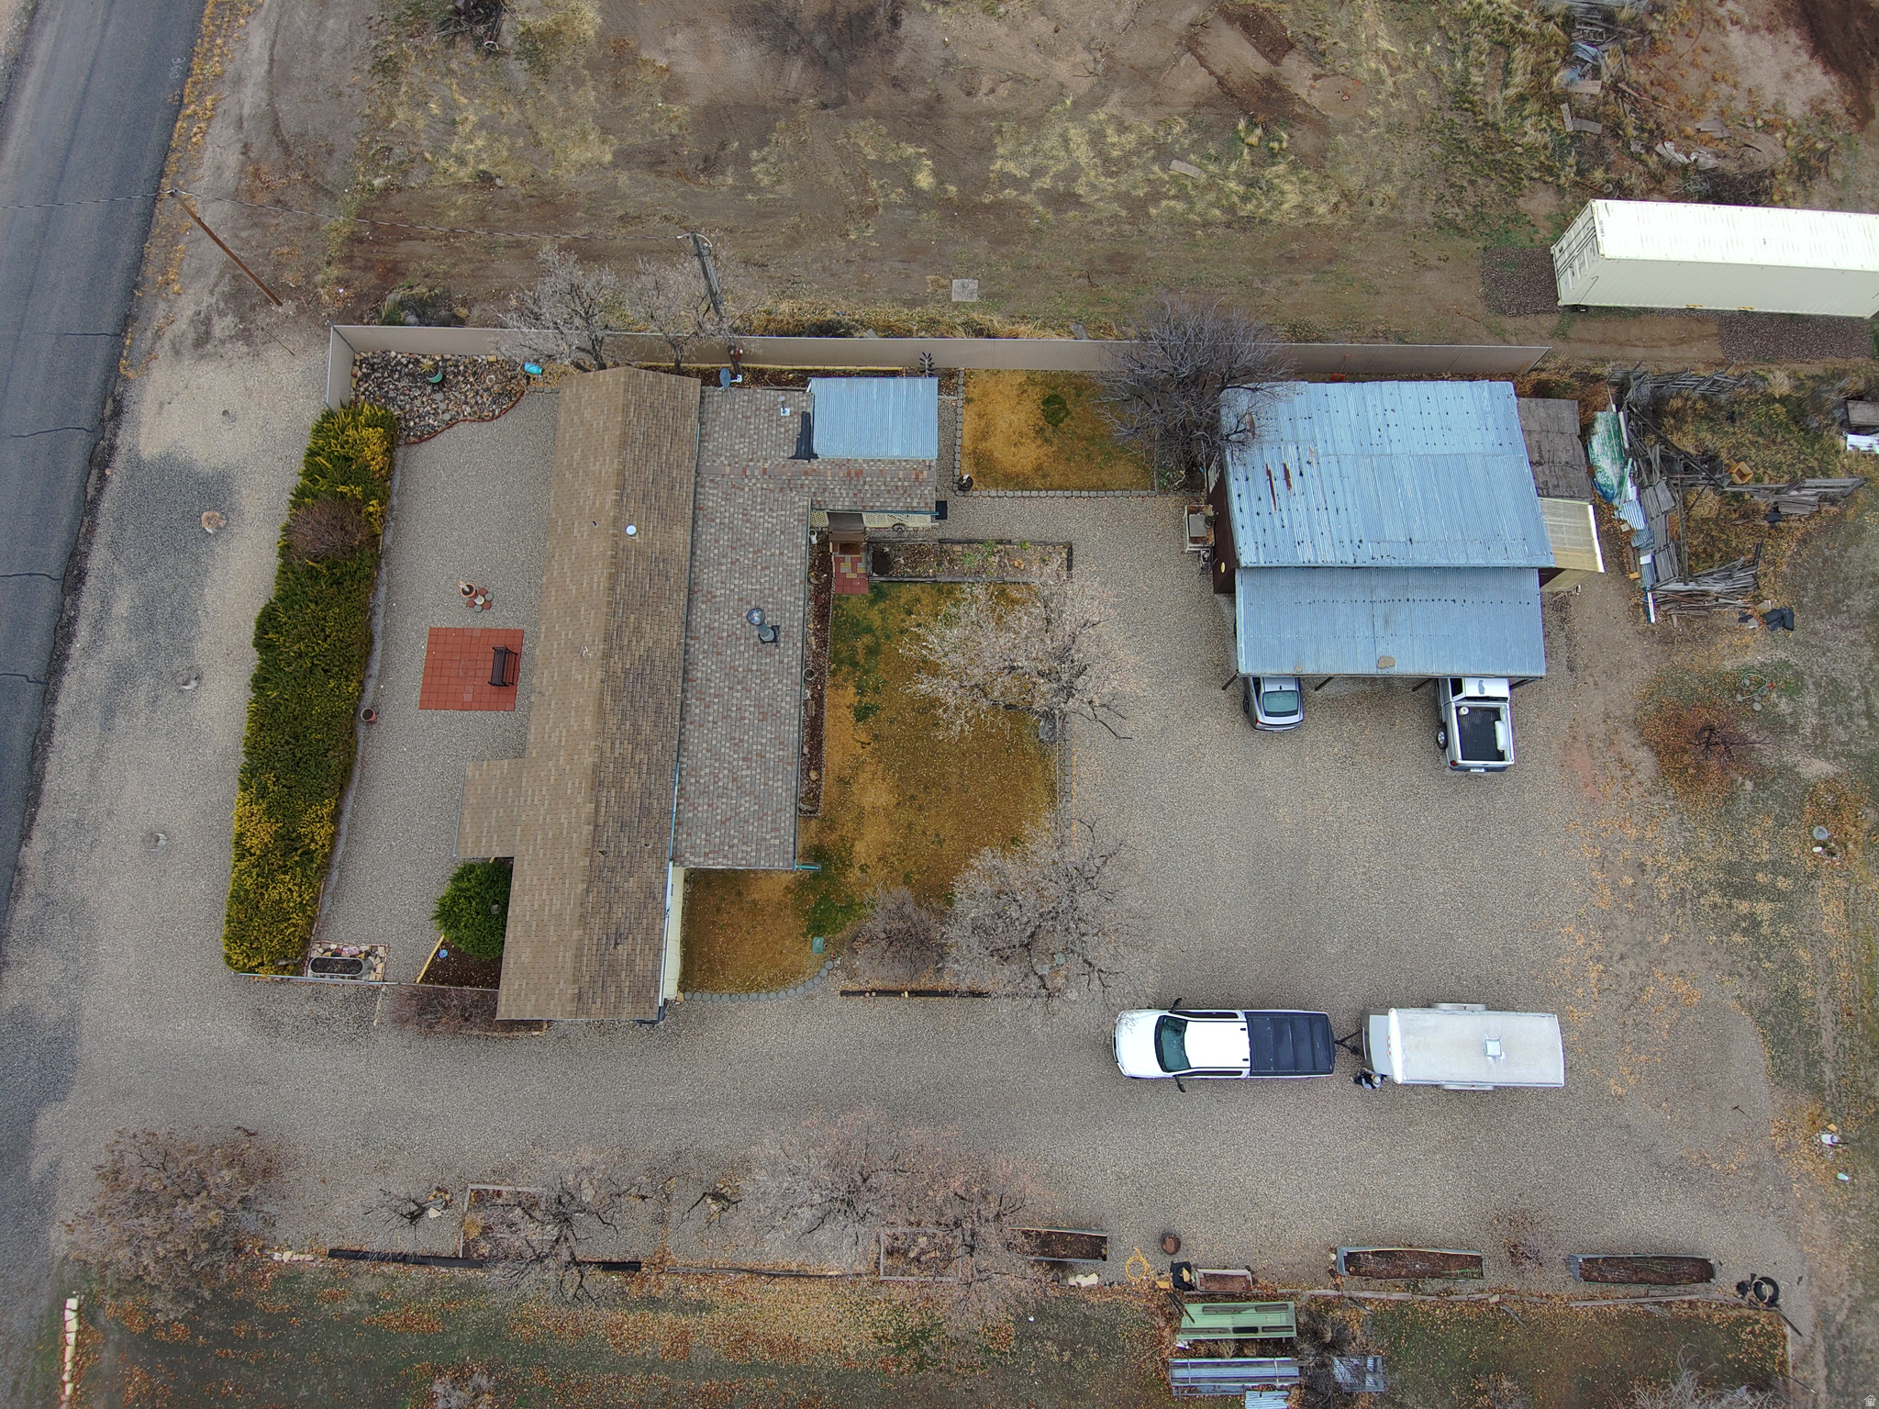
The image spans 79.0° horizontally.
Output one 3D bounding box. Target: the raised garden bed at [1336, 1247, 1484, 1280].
[{"bbox_3d":[14.370,17.050,34.772,4.257,0.550,0.752,2,75,-1],"label":"raised garden bed"}]

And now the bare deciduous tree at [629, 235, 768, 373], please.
[{"bbox_3d":[-8.539,-14.007,40.672,4.600,4.600,4.300,0,75,-1],"label":"bare deciduous tree"}]

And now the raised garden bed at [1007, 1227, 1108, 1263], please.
[{"bbox_3d":[3.642,16.699,35.349,3.120,0.500,0.820,3,76,0],"label":"raised garden bed"}]

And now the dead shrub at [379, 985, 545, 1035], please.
[{"bbox_3d":[-14.767,9.526,35.546,4.850,1.000,1.400,1,75,0],"label":"dead shrub"}]

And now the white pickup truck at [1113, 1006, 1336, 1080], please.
[{"bbox_3d":[8.957,10.679,35.831,6.750,1.980,2.080,1,76,-1],"label":"white pickup truck"}]

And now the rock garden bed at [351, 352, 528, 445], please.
[{"bbox_3d":[-18.634,-11.307,42.004,6.700,0.250,3.780,1,76,-1],"label":"rock garden bed"}]

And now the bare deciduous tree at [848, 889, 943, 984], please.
[{"bbox_3d":[-1.356,7.362,36.429,3.030,2.700,3.020,0,76,-1],"label":"bare deciduous tree"}]

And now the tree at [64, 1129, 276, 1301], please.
[{"bbox_3d":[-22.194,14.791,33.323,5.530,4.600,4.560,0,76,-1],"label":"tree"}]

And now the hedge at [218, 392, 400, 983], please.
[{"bbox_3d":[-21.217,-0.969,38.559,2.750,1.600,19.400,1,75,-1],"label":"hedge"}]

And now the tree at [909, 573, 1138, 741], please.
[{"bbox_3d":[2.710,-1.429,37.585,7.200,4.700,5.500,0,75,-1],"label":"tree"}]

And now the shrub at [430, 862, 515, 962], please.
[{"bbox_3d":[-14.642,6.593,36.575,2.970,2.400,3.150,0,76,-1],"label":"shrub"}]

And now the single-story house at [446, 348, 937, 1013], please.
[{"bbox_3d":[-7.595,-0.620,37.517,14.950,4.000,21.250,0,75,-1],"label":"single-story house"}]

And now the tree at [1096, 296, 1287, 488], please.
[{"bbox_3d":[8.485,-10.429,39.077,6.350,6.300,6.540,0,76,-1],"label":"tree"}]

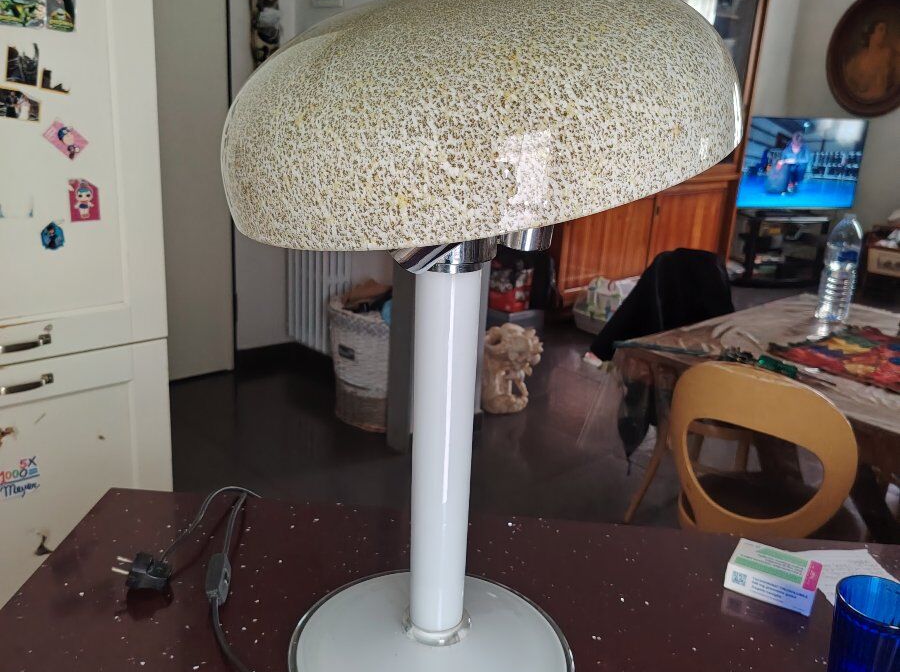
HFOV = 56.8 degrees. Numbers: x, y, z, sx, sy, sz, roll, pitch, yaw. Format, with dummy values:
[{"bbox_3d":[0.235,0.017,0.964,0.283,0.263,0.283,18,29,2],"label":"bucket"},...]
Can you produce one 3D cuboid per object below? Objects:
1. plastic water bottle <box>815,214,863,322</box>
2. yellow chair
[{"bbox_3d":[1.127,-0.198,2.386,0.090,0.295,0.090,-11,22,-38],"label":"plastic water bottle"},{"bbox_3d":[0.737,0.413,2.066,0.450,0.790,0.490,13,20,28],"label":"yellow chair"}]

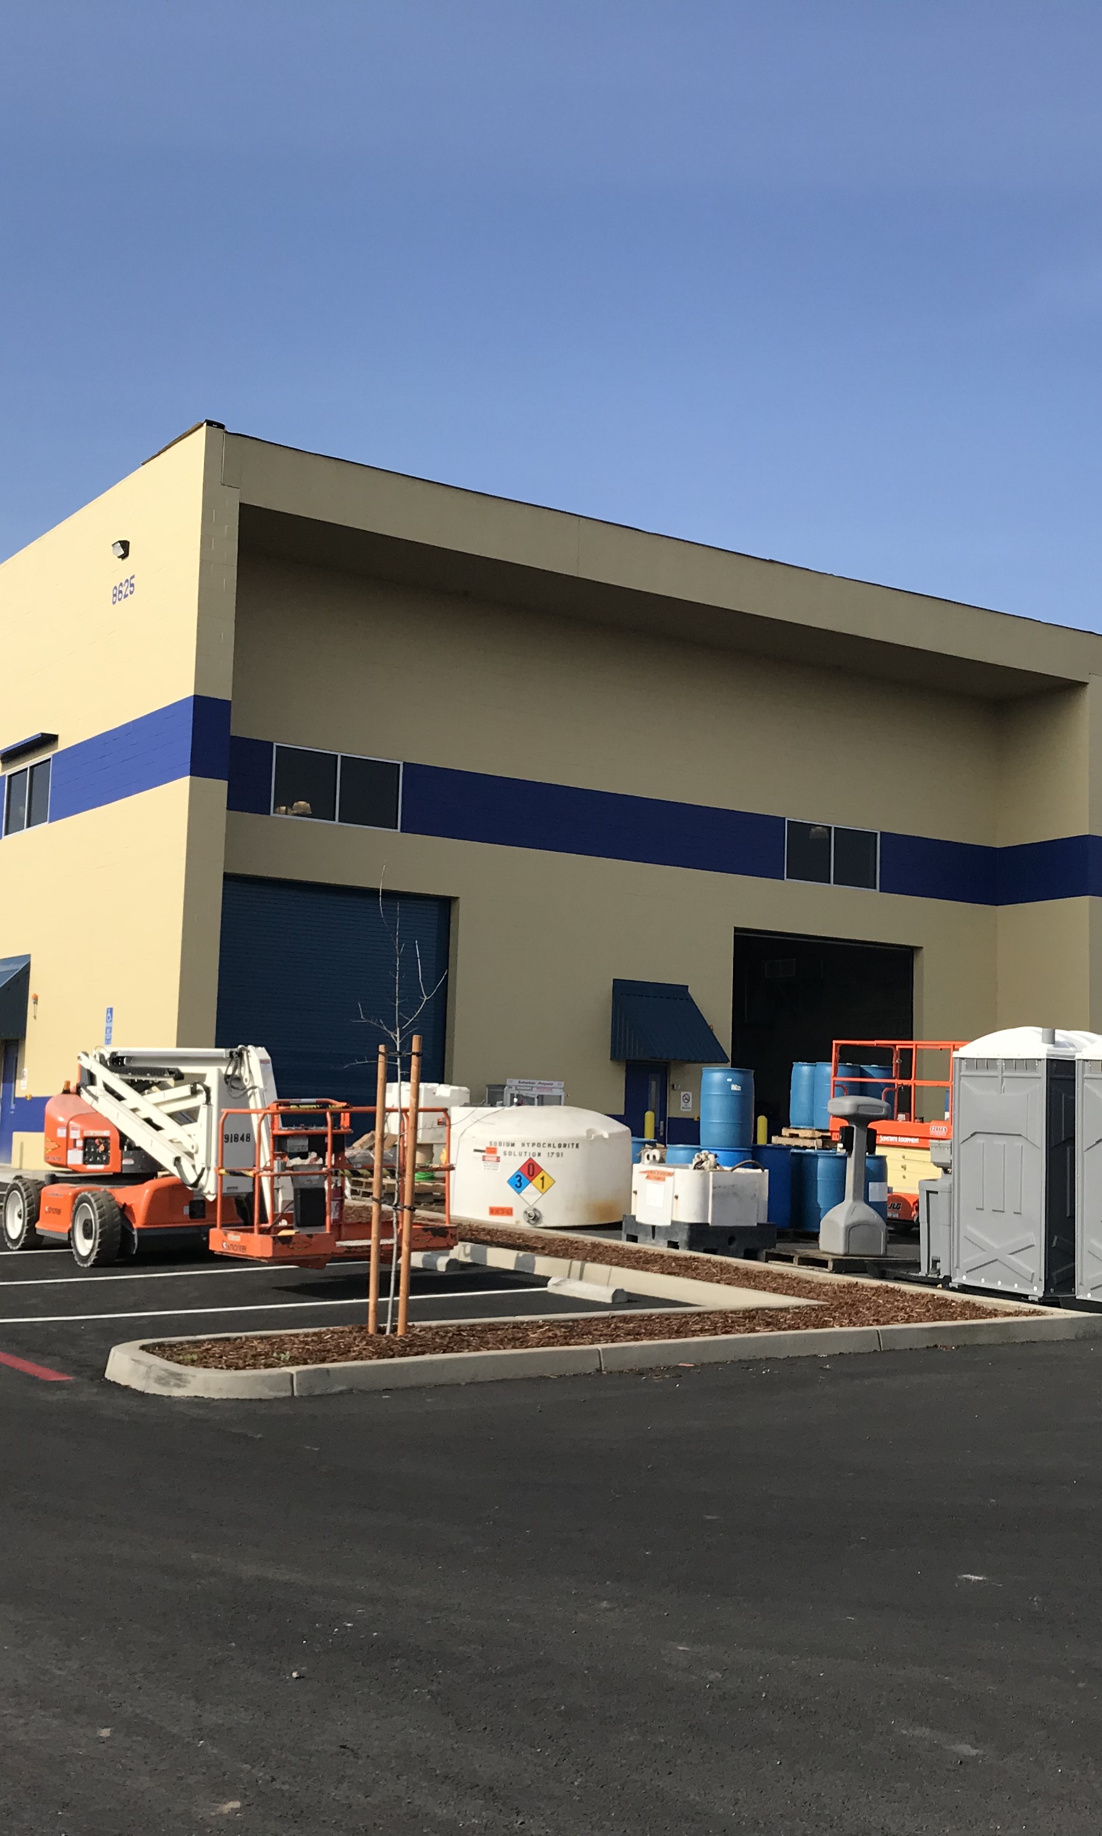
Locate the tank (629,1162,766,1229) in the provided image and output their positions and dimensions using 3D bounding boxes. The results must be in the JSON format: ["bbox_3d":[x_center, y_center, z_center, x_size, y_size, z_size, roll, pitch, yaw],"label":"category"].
[{"bbox_3d":[1.479,2.860,20.278,0.950,0.600,1.130,6,-7,-33],"label":"tank"}]

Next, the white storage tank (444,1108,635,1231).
[{"bbox_3d":[-0.080,2.941,23.600,2.100,1.420,2.100,0,-6,10],"label":"white storage tank"}]

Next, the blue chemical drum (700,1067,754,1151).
[{"bbox_3d":[1.948,2.100,21.800,0.590,0.880,0.590,1,-6,0],"label":"blue chemical drum"}]

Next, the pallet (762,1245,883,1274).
[{"bbox_3d":[2.795,3.311,19.061,1.060,0.120,1.200,4,-7,-25],"label":"pallet"}]

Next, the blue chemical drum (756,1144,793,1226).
[{"bbox_3d":[2.325,2.946,21.615,0.590,0.885,0.590,1,-6,0],"label":"blue chemical drum"}]

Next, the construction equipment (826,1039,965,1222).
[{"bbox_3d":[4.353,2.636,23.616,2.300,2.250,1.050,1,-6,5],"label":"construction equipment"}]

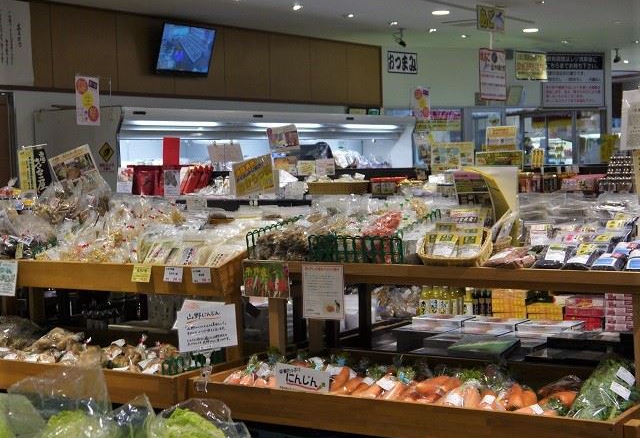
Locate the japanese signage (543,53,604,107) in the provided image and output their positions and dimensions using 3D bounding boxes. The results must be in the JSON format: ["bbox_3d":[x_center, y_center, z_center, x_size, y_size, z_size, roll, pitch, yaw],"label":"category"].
[{"bbox_3d":[4.011,-2.187,18.100,1.120,0.860,0.040,-2,3,-20],"label":"japanese signage"}]

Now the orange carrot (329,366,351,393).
[{"bbox_3d":[0.078,0.640,4.570,0.038,0.038,0.150,0,36,31],"label":"orange carrot"}]

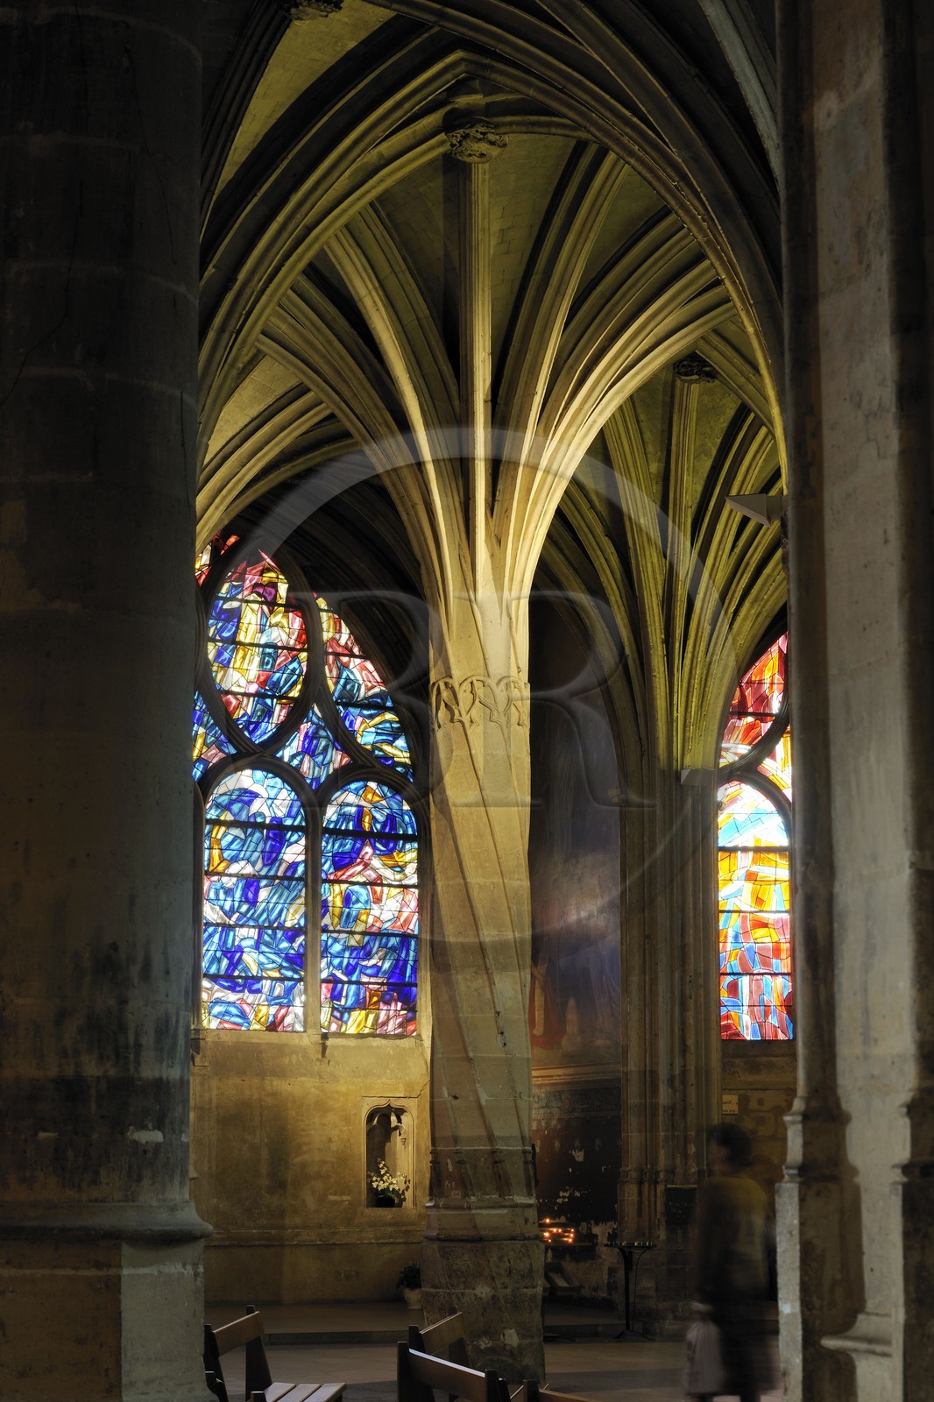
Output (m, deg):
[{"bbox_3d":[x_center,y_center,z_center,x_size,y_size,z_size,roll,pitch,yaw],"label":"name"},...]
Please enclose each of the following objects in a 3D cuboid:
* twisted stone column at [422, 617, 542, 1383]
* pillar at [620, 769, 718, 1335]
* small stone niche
[{"bbox_3d":[0.107,1.958,19.051,0.840,5.455,0.840,0,-10,0],"label":"twisted stone column"},{"bbox_3d":[1.830,3.156,24.627,0.780,5.039,0.820,6,-11,-29],"label":"pillar"},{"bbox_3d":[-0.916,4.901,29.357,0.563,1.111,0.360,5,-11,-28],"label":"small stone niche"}]

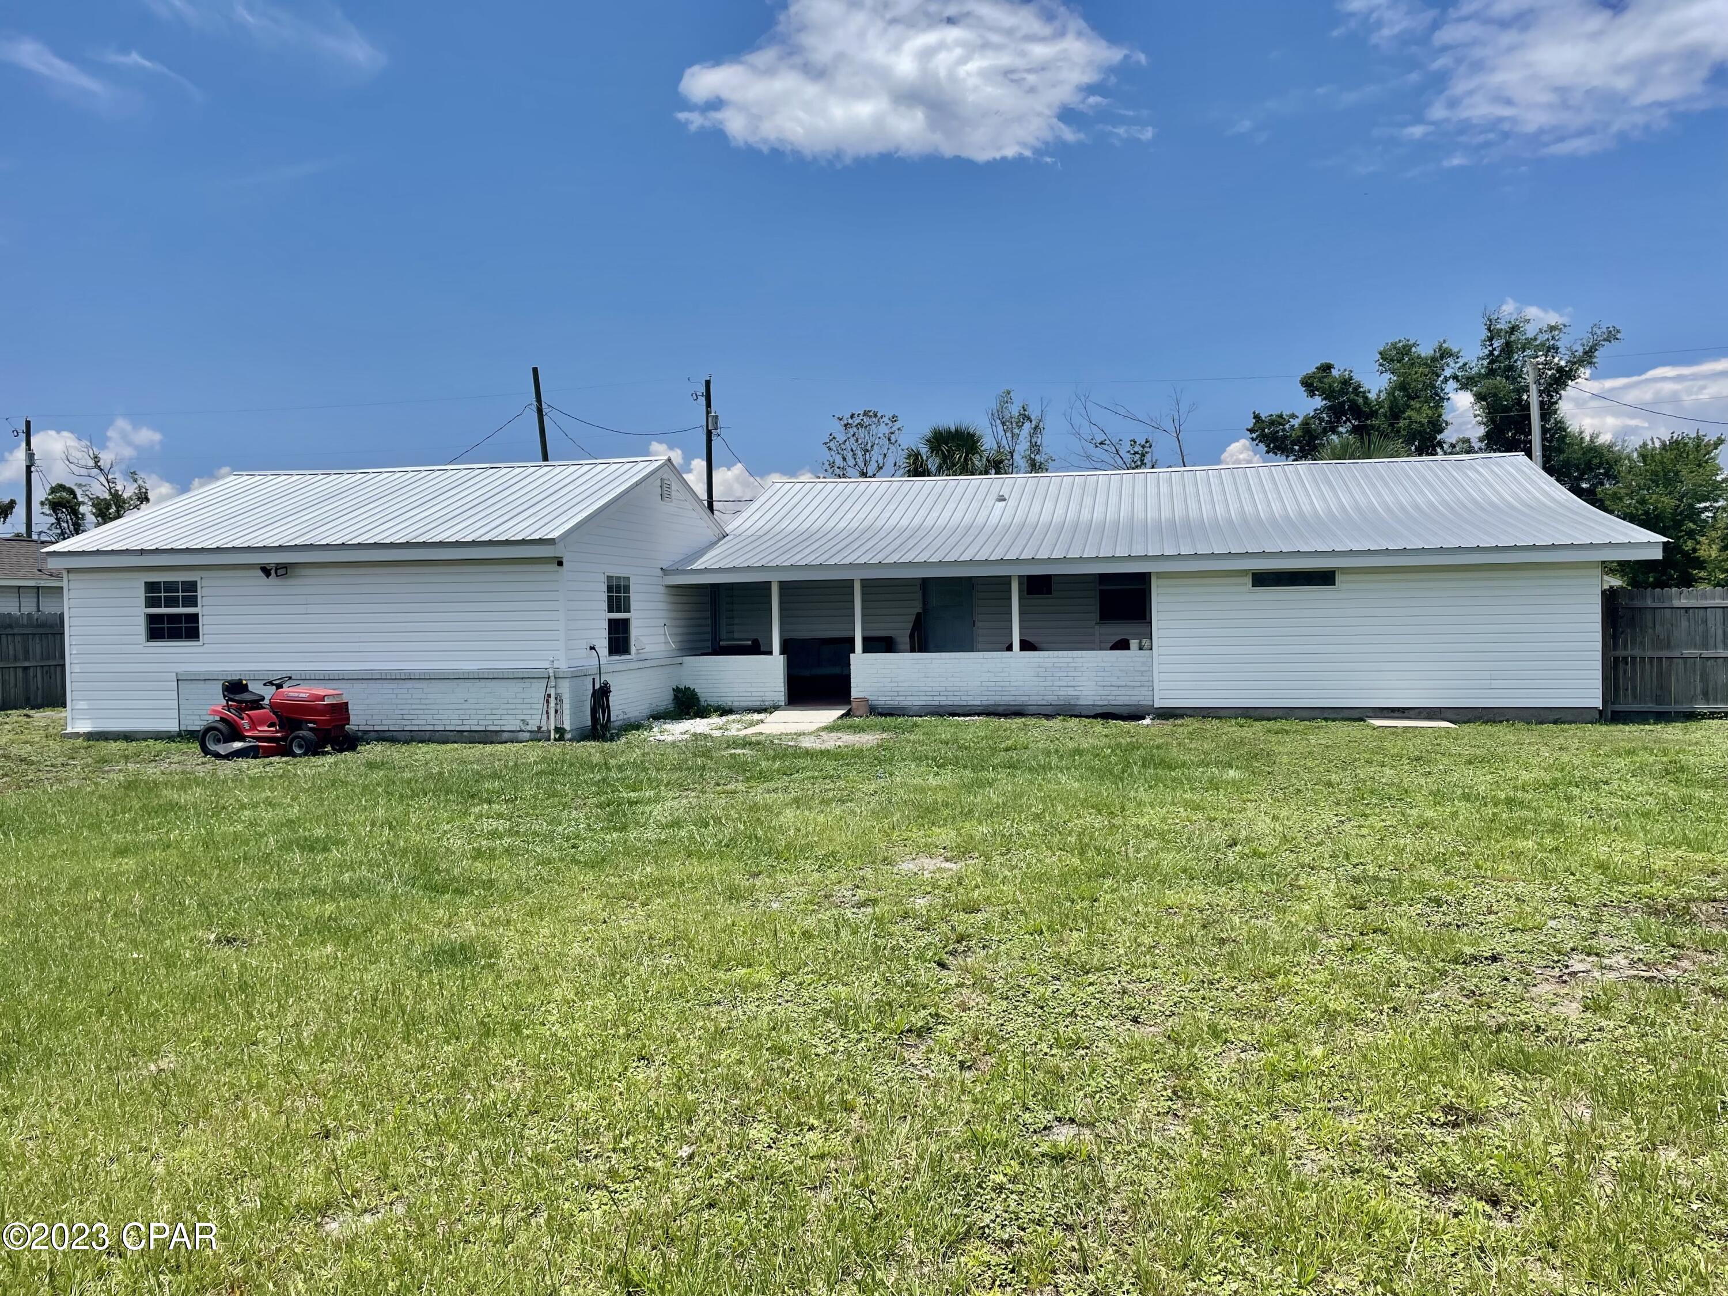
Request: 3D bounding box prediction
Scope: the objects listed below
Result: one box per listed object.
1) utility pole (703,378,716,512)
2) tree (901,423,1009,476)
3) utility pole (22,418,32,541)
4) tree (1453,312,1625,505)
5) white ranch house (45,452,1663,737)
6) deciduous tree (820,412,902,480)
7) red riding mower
[{"bbox_3d":[-5.674,-4.870,48.399,0.320,10.441,0.320,0,2,11],"label":"utility pole"},{"bbox_3d":[2.719,-3.031,38.124,3.200,7.111,3.000,0,2,11],"label":"tree"},{"bbox_3d":[-35.201,-4.547,54.972,0.320,10.244,0.320,0,2,11],"label":"utility pole"},{"bbox_3d":[24.693,-6.158,47.442,6.400,12.225,6.000,0,2,11],"label":"tree"},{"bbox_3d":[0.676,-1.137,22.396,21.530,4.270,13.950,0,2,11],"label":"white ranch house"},{"bbox_3d":[-0.007,-3.320,39.165,2.600,7.705,2.600,0,2,11],"label":"deciduous tree"},{"bbox_3d":[-7.054,0.811,15.659,1.700,1.030,1.100,0,2,16],"label":"red riding mower"}]

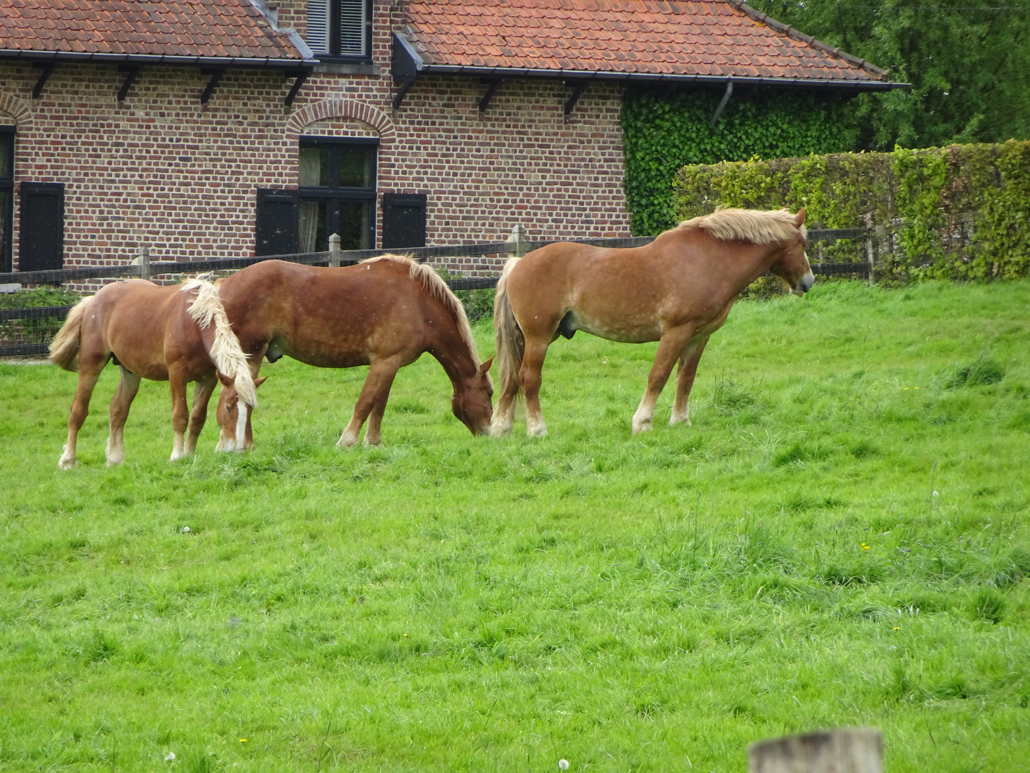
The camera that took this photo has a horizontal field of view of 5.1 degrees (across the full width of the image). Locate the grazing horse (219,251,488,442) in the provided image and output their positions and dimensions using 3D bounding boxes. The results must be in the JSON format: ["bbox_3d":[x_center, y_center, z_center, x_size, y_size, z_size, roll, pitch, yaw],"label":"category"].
[{"bbox_3d":[-1.326,-0.278,94.200,2.320,1.610,0.660,2,1,-3],"label":"grazing horse"}]

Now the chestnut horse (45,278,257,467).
[{"bbox_3d":[-2.902,-0.114,93.500,2.050,1.550,0.620,2,1,43],"label":"chestnut horse"}]

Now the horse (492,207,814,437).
[{"bbox_3d":[1.144,-0.521,94.300,2.580,1.900,0.660,2,1,4],"label":"horse"}]

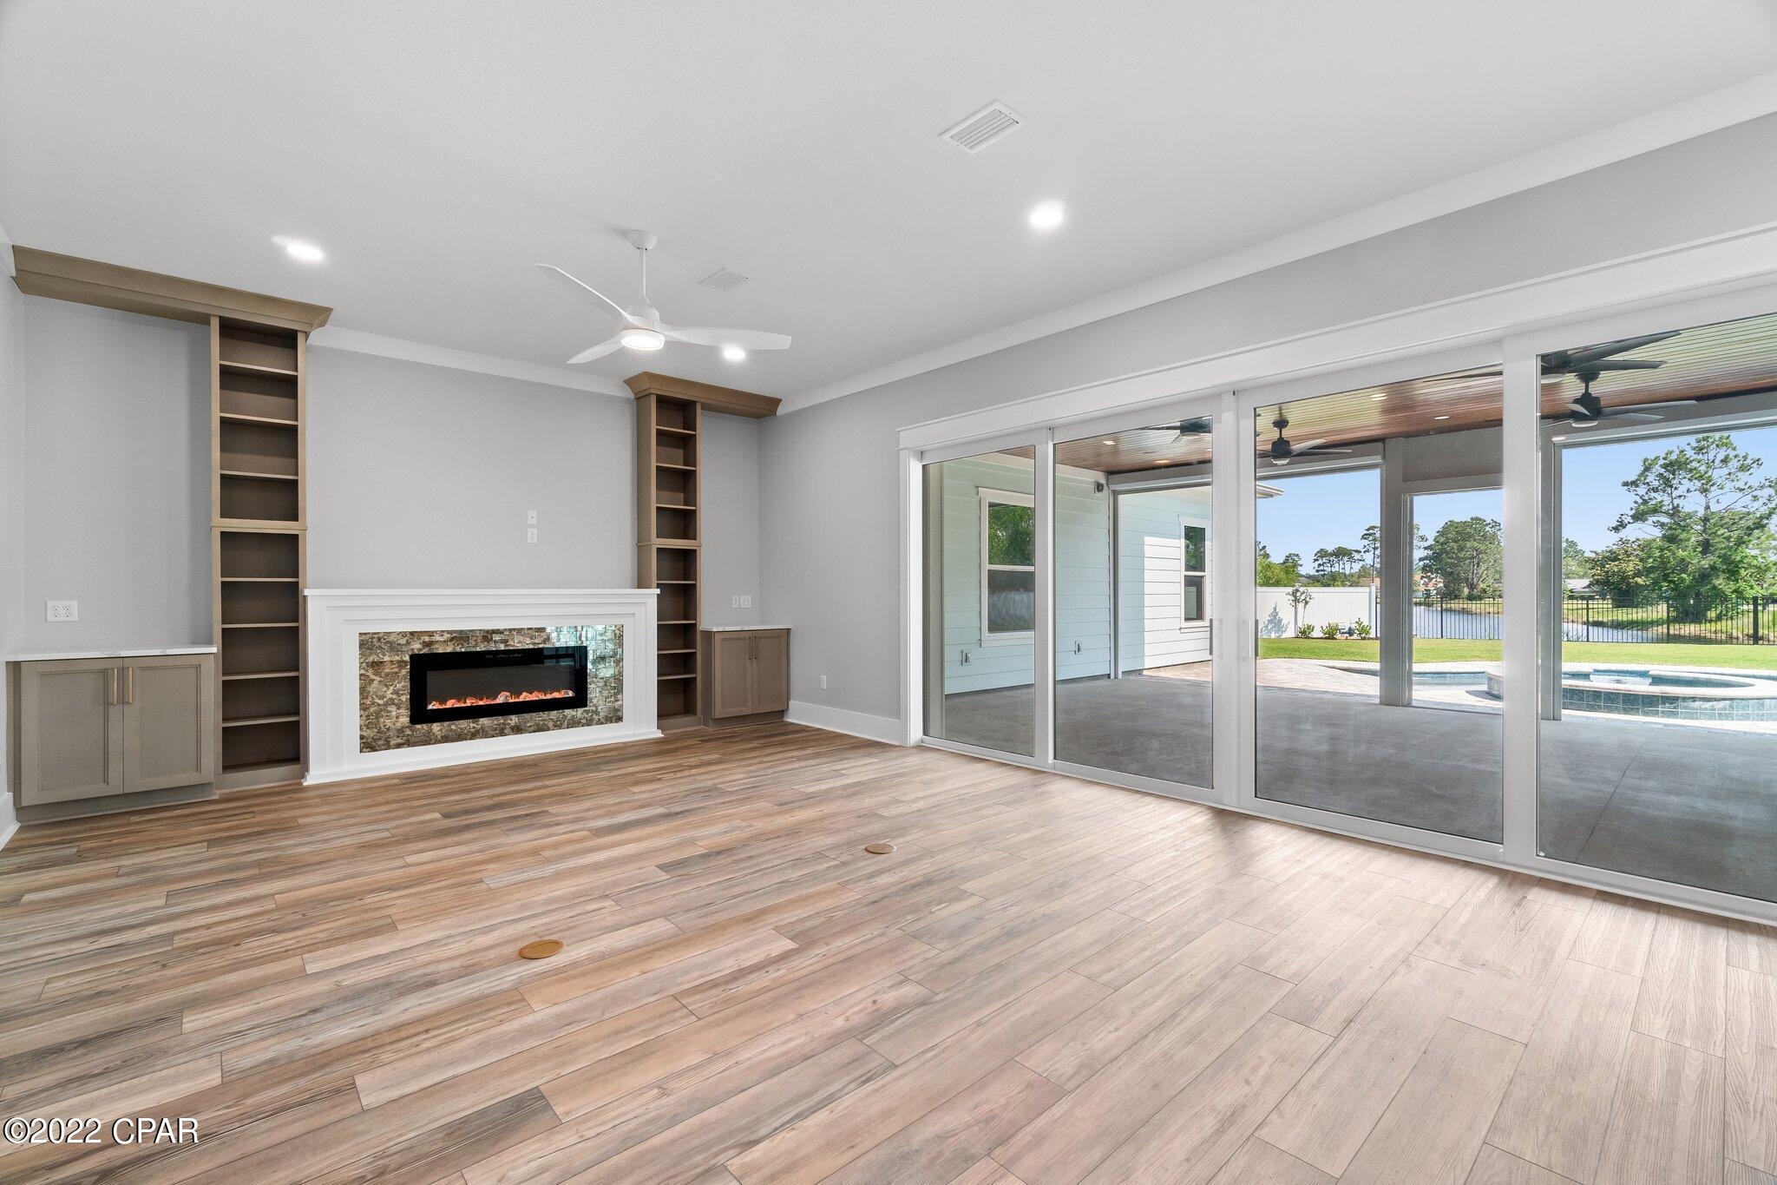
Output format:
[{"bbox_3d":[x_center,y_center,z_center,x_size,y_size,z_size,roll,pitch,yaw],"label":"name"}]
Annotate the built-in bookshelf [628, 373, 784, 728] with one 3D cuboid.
[{"bbox_3d":[-1.659,-0.300,6.806,1.388,3.050,0.506,0,0,-42],"label":"built-in bookshelf"}]

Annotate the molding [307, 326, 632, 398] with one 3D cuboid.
[{"bbox_3d":[-3.088,-1.764,5.791,2.263,0.112,0.119,0,0,-42],"label":"molding"}]

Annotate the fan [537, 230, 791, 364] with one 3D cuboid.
[{"bbox_3d":[-1.350,-1.520,3.879,1.437,0.587,1.287,0,0,-42],"label":"fan"}]

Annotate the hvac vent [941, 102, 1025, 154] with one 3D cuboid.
[{"bbox_3d":[0.374,-1.805,2.896,0.196,0.020,0.284,0,0,-42],"label":"hvac vent"}]

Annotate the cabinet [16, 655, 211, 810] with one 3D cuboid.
[{"bbox_3d":[-4.456,0.796,4.304,0.800,0.881,0.538,0,0,-42],"label":"cabinet"}]

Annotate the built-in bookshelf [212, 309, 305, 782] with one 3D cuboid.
[{"bbox_3d":[-4.059,-0.225,4.791,0.446,2.919,0.331,0,0,-42],"label":"built-in bookshelf"}]

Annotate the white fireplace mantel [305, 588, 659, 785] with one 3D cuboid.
[{"bbox_3d":[-2.976,0.605,5.689,2.418,1.250,0.431,0,0,-42],"label":"white fireplace mantel"}]

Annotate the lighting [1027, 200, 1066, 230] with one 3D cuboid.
[{"bbox_3d":[0.762,-1.811,3.563,0.170,0.030,0.170,0,0,-42],"label":"lighting"}]

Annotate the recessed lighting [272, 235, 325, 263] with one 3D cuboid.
[{"bbox_3d":[-3.118,-1.809,3.936,0.170,0.030,0.170,0,0,-42],"label":"recessed lighting"}]

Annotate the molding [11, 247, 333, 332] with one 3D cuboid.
[{"bbox_3d":[-4.247,-1.748,4.498,1.362,0.131,0.513,0,0,-42],"label":"molding"}]

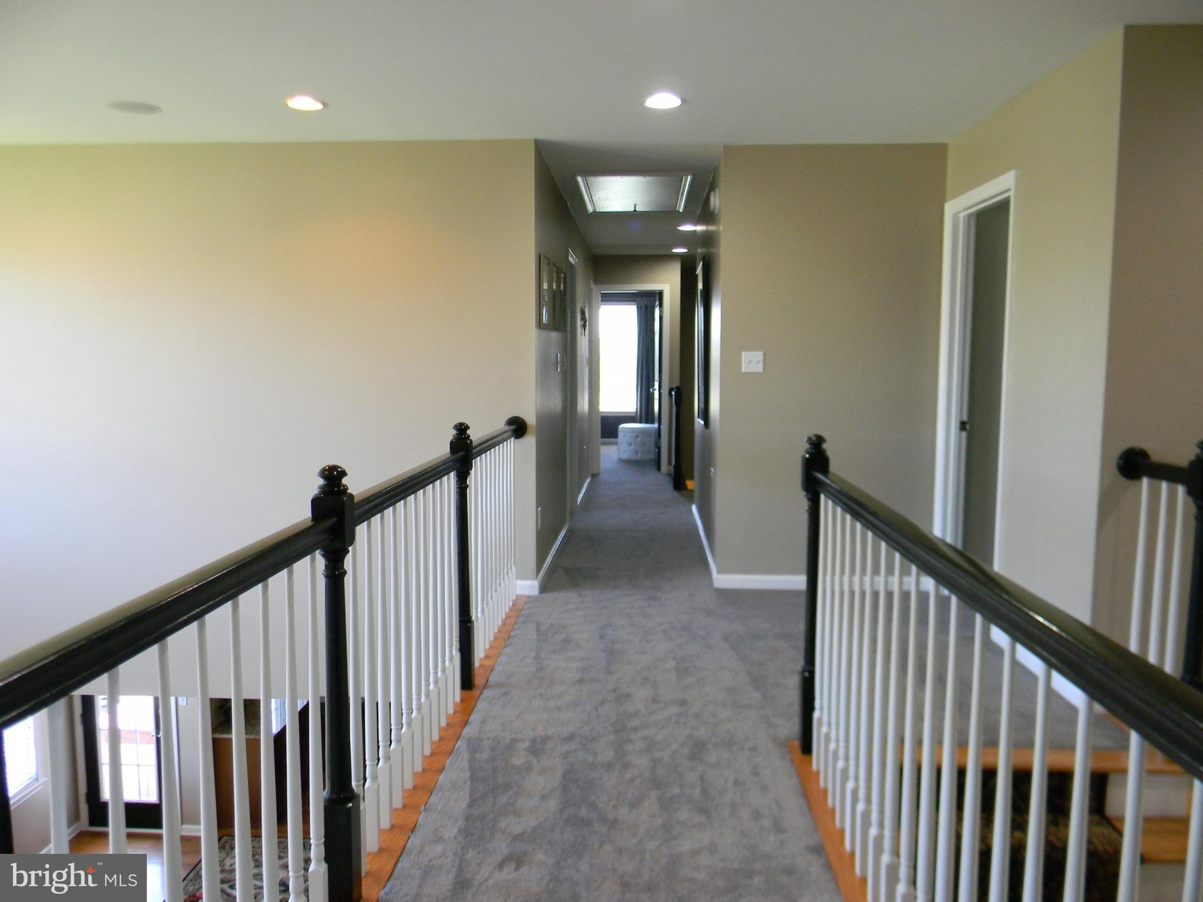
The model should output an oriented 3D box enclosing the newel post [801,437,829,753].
[{"bbox_3d":[0.689,0.469,3.162,0.075,1.047,0.075,0,6,3],"label":"newel post"}]

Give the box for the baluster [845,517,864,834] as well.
[{"bbox_3d":[0.663,0.618,2.528,0.032,0.875,0.032,0,6,3],"label":"baluster"}]

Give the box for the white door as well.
[{"bbox_3d":[1.856,-0.221,4.808,0.120,2.098,0.920,0,6,1],"label":"white door"}]

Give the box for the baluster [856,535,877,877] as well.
[{"bbox_3d":[0.657,0.630,2.407,0.032,0.875,0.032,0,6,3],"label":"baluster"}]

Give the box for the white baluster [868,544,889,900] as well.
[{"bbox_3d":[0.651,0.642,2.285,0.032,0.875,0.032,0,6,3],"label":"white baluster"}]

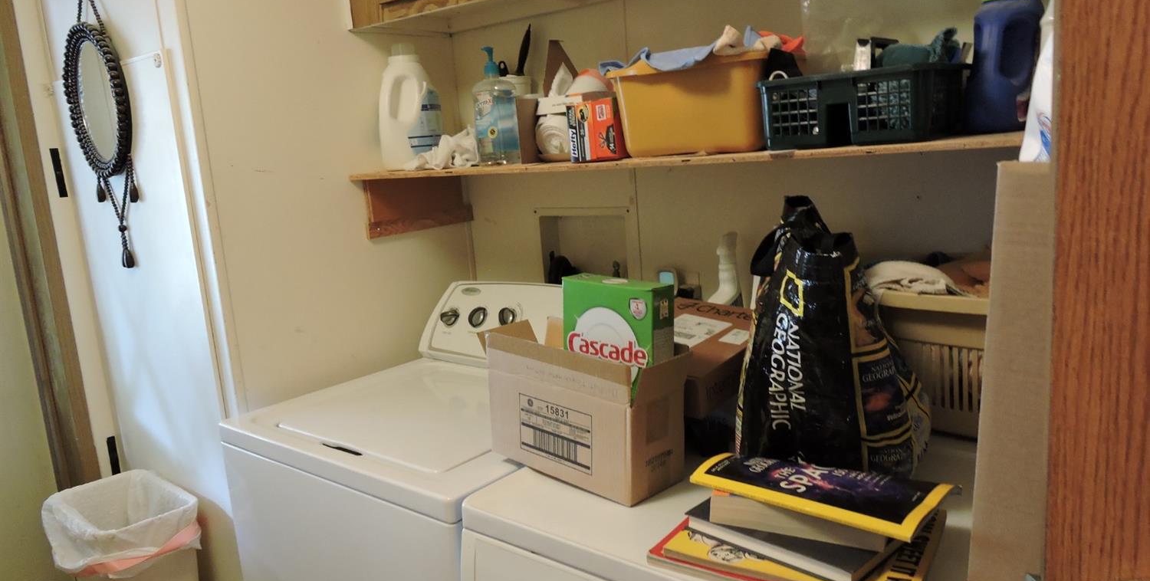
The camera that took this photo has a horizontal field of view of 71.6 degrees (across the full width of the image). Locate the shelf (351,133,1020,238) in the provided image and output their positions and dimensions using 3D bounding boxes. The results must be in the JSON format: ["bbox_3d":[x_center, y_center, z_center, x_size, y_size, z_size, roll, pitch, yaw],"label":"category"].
[{"bbox_3d":[0.157,-0.181,1.512,1.410,0.146,0.354,4,13,39],"label":"shelf"}]

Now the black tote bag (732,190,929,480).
[{"bbox_3d":[0.403,0.056,1.214,0.235,0.395,0.260,4,13,39],"label":"black tote bag"}]

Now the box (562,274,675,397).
[{"bbox_3d":[0.062,0.109,1.167,0.167,0.250,0.050,8,14,42],"label":"box"}]

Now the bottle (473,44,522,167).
[{"bbox_3d":[-0.155,-0.360,1.558,0.086,0.224,0.066,3,12,34],"label":"bottle"}]

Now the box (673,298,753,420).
[{"bbox_3d":[0.192,0.101,1.349,0.242,0.065,0.310,10,22,40],"label":"box"}]

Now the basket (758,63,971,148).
[{"bbox_3d":[0.423,-0.264,1.151,0.235,0.097,0.245,5,14,40],"label":"basket"}]

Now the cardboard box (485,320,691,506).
[{"bbox_3d":[0.012,0.170,1.201,0.128,0.199,0.305,-12,14,-43],"label":"cardboard box"}]

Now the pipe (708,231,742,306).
[{"bbox_3d":[0.303,-0.034,1.586,0.080,0.180,0.060,4,13,39],"label":"pipe"}]

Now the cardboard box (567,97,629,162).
[{"bbox_3d":[0.061,-0.283,1.417,0.105,0.104,0.090,4,13,39],"label":"cardboard box"}]

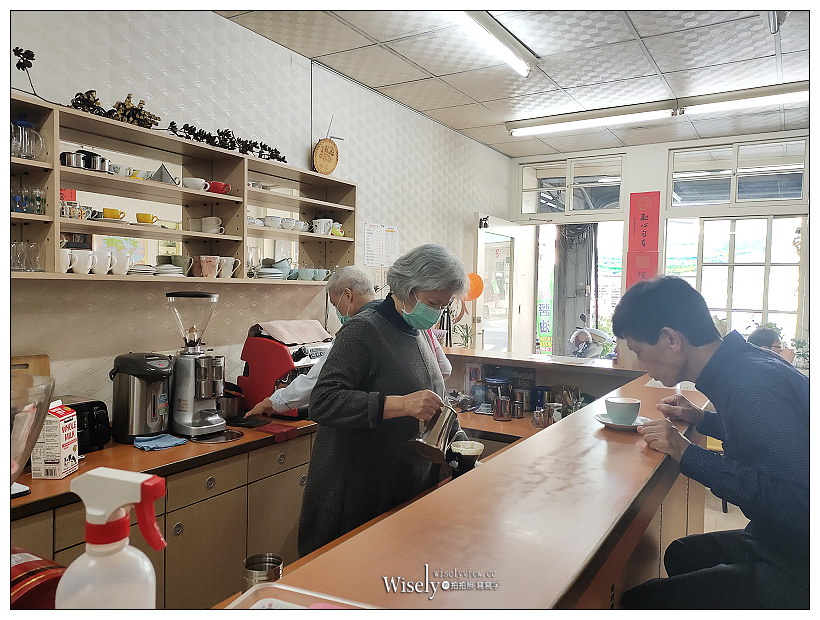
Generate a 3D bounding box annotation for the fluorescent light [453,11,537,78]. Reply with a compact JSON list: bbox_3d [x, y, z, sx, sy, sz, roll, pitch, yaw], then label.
[{"bbox_3d":[0.360,-1.332,2.950,0.095,0.120,1.240,3,3,32],"label":"fluorescent light"}]

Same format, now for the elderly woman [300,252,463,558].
[{"bbox_3d":[-0.093,0.589,1.943,0.520,1.565,0.470,3,3,32],"label":"elderly woman"}]

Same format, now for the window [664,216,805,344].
[{"bbox_3d":[2.641,-0.207,5.123,1.030,1.120,0.100,3,3,32],"label":"window"}]

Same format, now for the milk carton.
[{"bbox_3d":[-1.158,0.417,2.022,0.095,0.244,0.095,1,2,1],"label":"milk carton"}]

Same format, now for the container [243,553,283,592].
[{"bbox_3d":[-0.288,0.540,1.212,0.077,0.094,0.077,3,3,32],"label":"container"}]

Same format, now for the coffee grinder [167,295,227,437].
[{"bbox_3d":[-0.953,0.215,2.667,0.300,0.605,0.210,3,3,32],"label":"coffee grinder"}]

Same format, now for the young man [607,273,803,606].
[{"bbox_3d":[0.753,0.551,1.243,0.720,1.230,0.520,3,3,32],"label":"young man"}]

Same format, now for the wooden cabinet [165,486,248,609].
[{"bbox_3d":[-0.971,0.974,2.484,0.480,0.538,0.391,3,3,32],"label":"wooden cabinet"}]

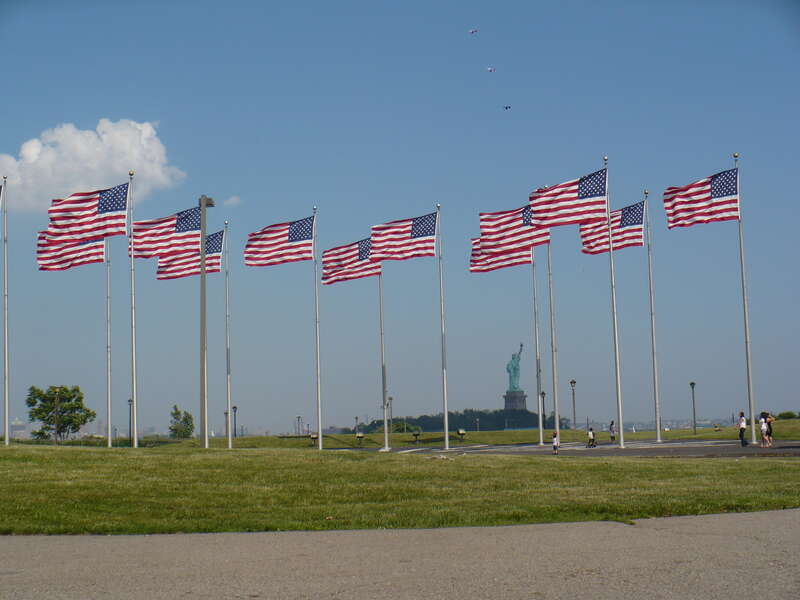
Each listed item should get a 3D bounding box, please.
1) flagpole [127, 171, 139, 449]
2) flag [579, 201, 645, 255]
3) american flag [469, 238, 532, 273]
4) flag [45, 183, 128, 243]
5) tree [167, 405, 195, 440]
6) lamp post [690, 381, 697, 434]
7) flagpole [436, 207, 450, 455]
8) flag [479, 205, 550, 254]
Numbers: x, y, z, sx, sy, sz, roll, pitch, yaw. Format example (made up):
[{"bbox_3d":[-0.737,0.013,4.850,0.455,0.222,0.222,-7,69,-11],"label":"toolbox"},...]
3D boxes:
[{"bbox_3d":[-14.602,0.889,68.482,0.270,16.200,0.270,-2,-6,0],"label":"flagpole"},{"bbox_3d":[13.299,-4.513,78.102,4.230,3.410,0.500,-1,-6,-7],"label":"flag"},{"bbox_3d":[6.861,-3.592,84.568,4.360,3.520,0.500,-1,-6,-7],"label":"american flag"},{"bbox_3d":[-16.117,-4.524,64.519,4.001,2.970,0.600,-1,-6,-9],"label":"flag"},{"bbox_3d":[-26.262,14.664,150.000,3.200,4.300,3.100,-2,-6,0],"label":"tree"},{"bbox_3d":[25.350,9.360,107.518,0.450,4.500,0.450,-2,-6,0],"label":"lamp post"},{"bbox_3d":[2.840,1.690,82.151,0.270,16.200,0.270,-2,-6,0],"label":"flagpole"},{"bbox_3d":[6.976,-4.519,75.446,4.320,3.560,0.500,-1,-6,-7],"label":"flag"}]

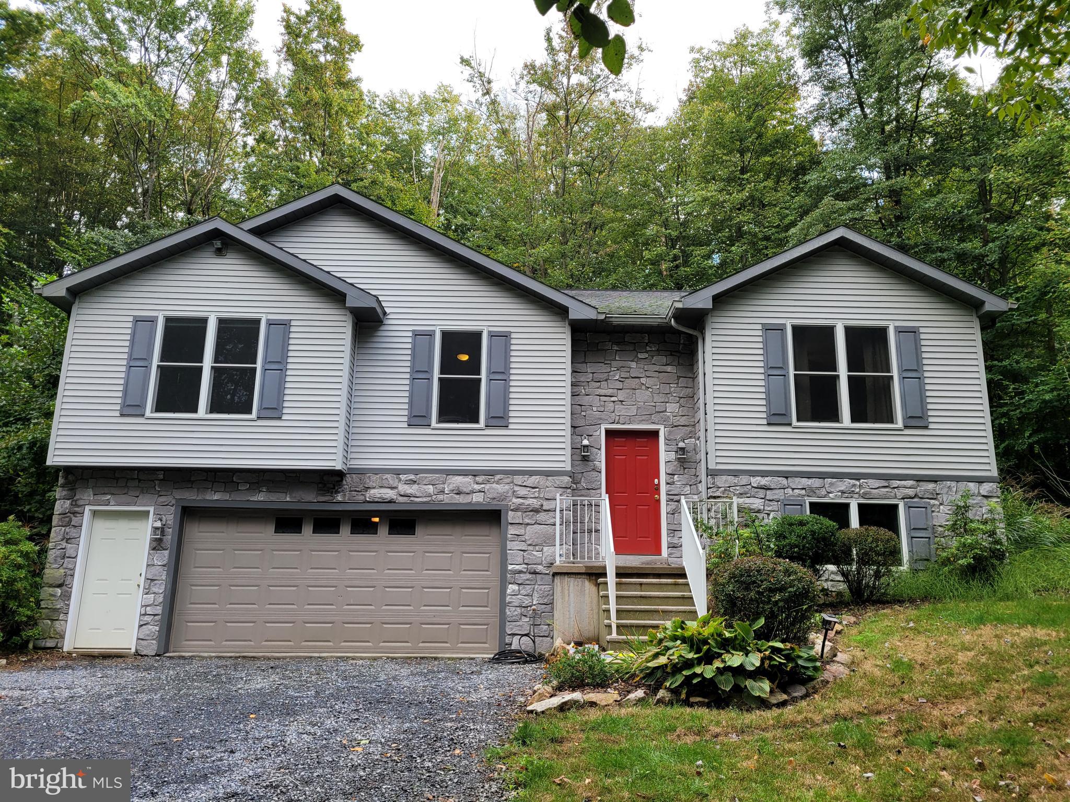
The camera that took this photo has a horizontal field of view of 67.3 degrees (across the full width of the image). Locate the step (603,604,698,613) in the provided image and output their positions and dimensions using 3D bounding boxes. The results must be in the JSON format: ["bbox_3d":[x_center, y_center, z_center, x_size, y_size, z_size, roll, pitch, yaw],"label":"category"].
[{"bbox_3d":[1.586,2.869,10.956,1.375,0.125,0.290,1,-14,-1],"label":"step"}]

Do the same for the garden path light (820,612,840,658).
[{"bbox_3d":[2.771,2.209,7.558,0.140,0.410,0.140,13,-9,2],"label":"garden path light"}]

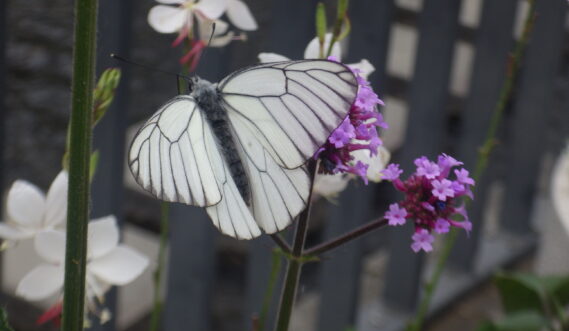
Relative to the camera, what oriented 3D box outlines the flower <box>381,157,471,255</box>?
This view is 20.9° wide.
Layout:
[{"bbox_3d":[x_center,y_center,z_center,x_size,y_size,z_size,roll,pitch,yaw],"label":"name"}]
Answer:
[{"bbox_3d":[0.034,0.009,0.368,0.022,0.023,0.022,19,21,0],"label":"flower"}]

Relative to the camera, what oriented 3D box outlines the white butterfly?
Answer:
[{"bbox_3d":[-0.009,-0.004,0.354,0.056,0.043,0.021,-19,-16,-19],"label":"white butterfly"}]

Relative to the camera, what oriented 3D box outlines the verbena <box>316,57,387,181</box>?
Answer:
[{"bbox_3d":[0.014,-0.011,0.370,0.022,0.029,0.022,11,22,0],"label":"verbena"}]

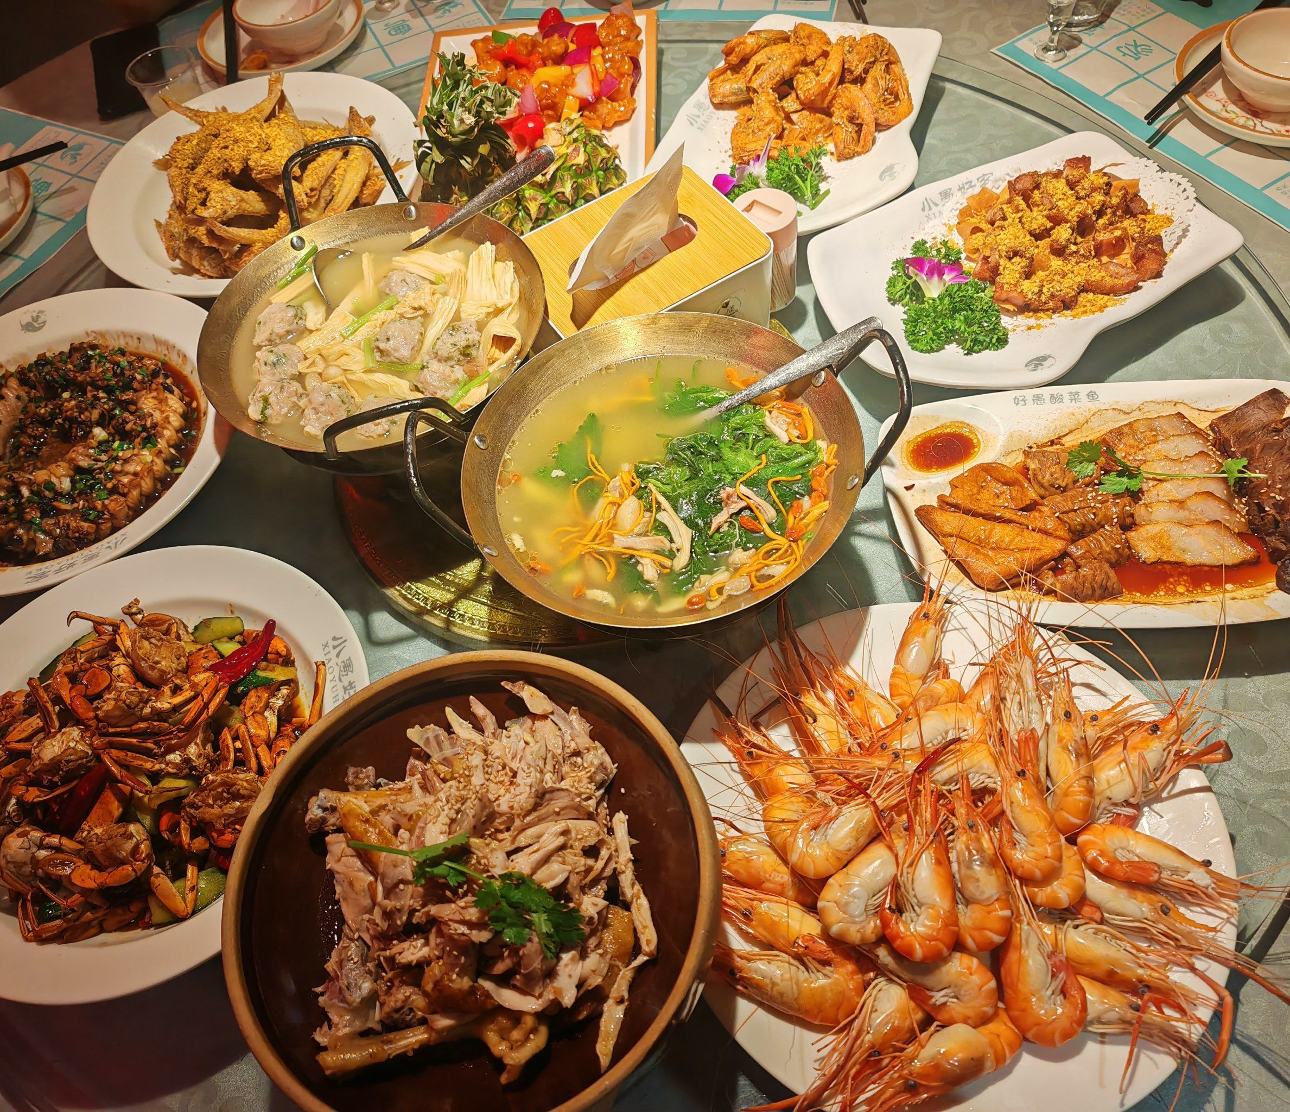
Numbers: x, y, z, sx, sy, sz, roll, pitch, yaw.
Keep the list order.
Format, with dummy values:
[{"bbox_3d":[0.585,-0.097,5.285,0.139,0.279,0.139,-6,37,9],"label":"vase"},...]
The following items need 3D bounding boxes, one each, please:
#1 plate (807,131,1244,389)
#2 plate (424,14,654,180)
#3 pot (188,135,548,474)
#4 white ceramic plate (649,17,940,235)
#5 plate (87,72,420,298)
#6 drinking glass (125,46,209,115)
[{"bbox_3d":[0.293,-0.220,0.908,0.309,0.032,0.221,-25,56,-8],"label":"plate"},{"bbox_3d":[-0.104,-0.400,1.095,0.230,0.026,0.323,-3,56,7],"label":"plate"},{"bbox_3d":[-0.206,-0.178,0.898,0.266,0.132,0.308,-17,56,-3],"label":"pot"},{"bbox_3d":[0.141,-0.379,1.039,0.226,0.032,0.309,14,60,18],"label":"white ceramic plate"},{"bbox_3d":[-0.359,-0.341,1.085,0.316,0.043,0.316,-4,56,6],"label":"plate"},{"bbox_3d":[-0.490,-0.480,1.208,0.071,0.075,0.071,-28,57,-10],"label":"drinking glass"}]

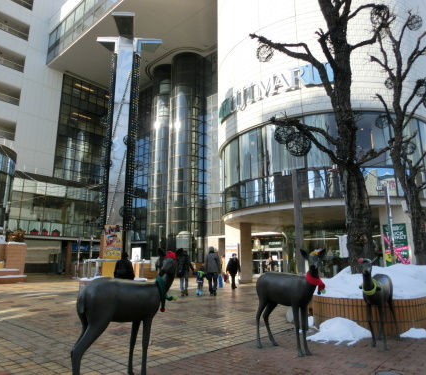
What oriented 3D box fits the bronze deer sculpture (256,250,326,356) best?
[{"bbox_3d":[1.094,1.667,5.159,0.400,1.440,1.120,11,-16,-39],"label":"bronze deer sculpture"}]

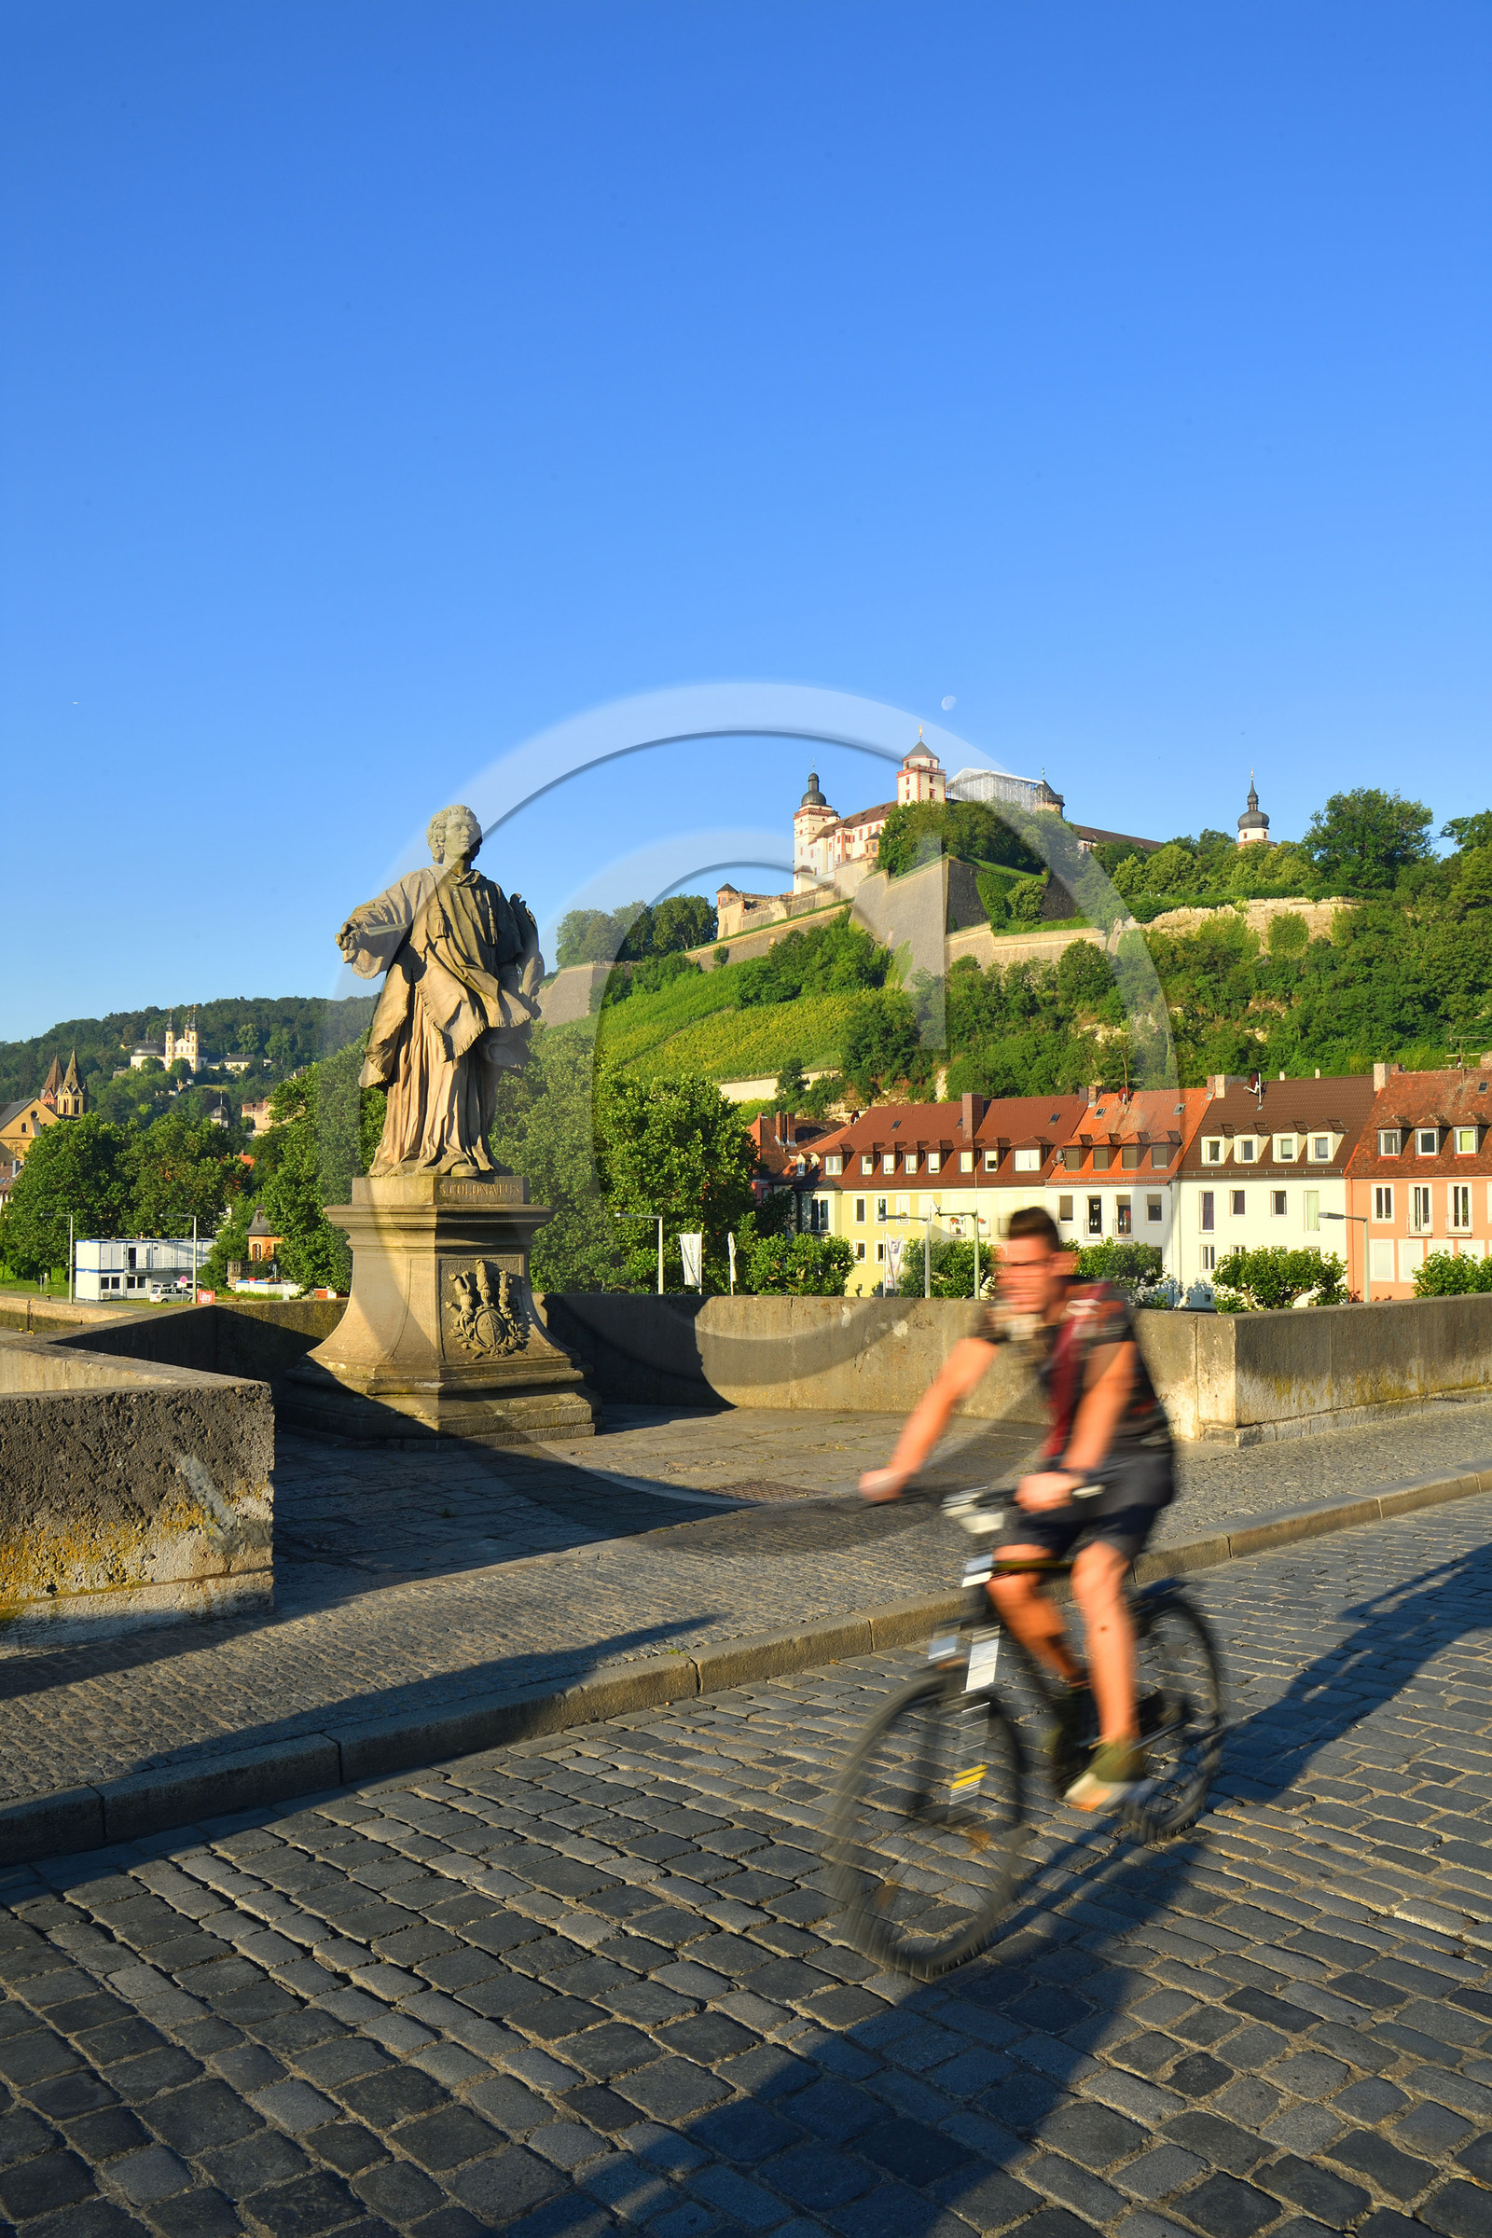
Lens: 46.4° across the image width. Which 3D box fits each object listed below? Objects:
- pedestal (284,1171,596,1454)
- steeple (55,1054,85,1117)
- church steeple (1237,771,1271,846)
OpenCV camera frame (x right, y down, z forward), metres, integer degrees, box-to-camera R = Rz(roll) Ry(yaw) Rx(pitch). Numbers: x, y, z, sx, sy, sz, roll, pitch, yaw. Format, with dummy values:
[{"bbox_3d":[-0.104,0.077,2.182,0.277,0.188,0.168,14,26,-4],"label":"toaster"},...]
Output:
[{"bbox_3d":[-2.150,1.270,12.105,1.900,1.760,1.900,2,-3,-42],"label":"pedestal"},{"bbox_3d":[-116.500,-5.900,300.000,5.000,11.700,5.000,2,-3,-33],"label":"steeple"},{"bbox_3d":[146.500,-89.500,502.000,9.400,21.300,9.400,2,-3,-33],"label":"church steeple"}]

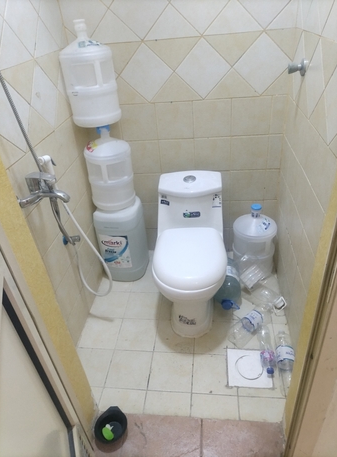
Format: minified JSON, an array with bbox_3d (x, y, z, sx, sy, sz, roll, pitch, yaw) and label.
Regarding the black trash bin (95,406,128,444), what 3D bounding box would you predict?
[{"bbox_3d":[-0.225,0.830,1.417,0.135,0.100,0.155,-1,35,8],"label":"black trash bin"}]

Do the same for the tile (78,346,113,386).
[{"bbox_3d":[-0.382,0.689,1.692,0.198,0.012,0.198,-1,36,8],"label":"tile"}]

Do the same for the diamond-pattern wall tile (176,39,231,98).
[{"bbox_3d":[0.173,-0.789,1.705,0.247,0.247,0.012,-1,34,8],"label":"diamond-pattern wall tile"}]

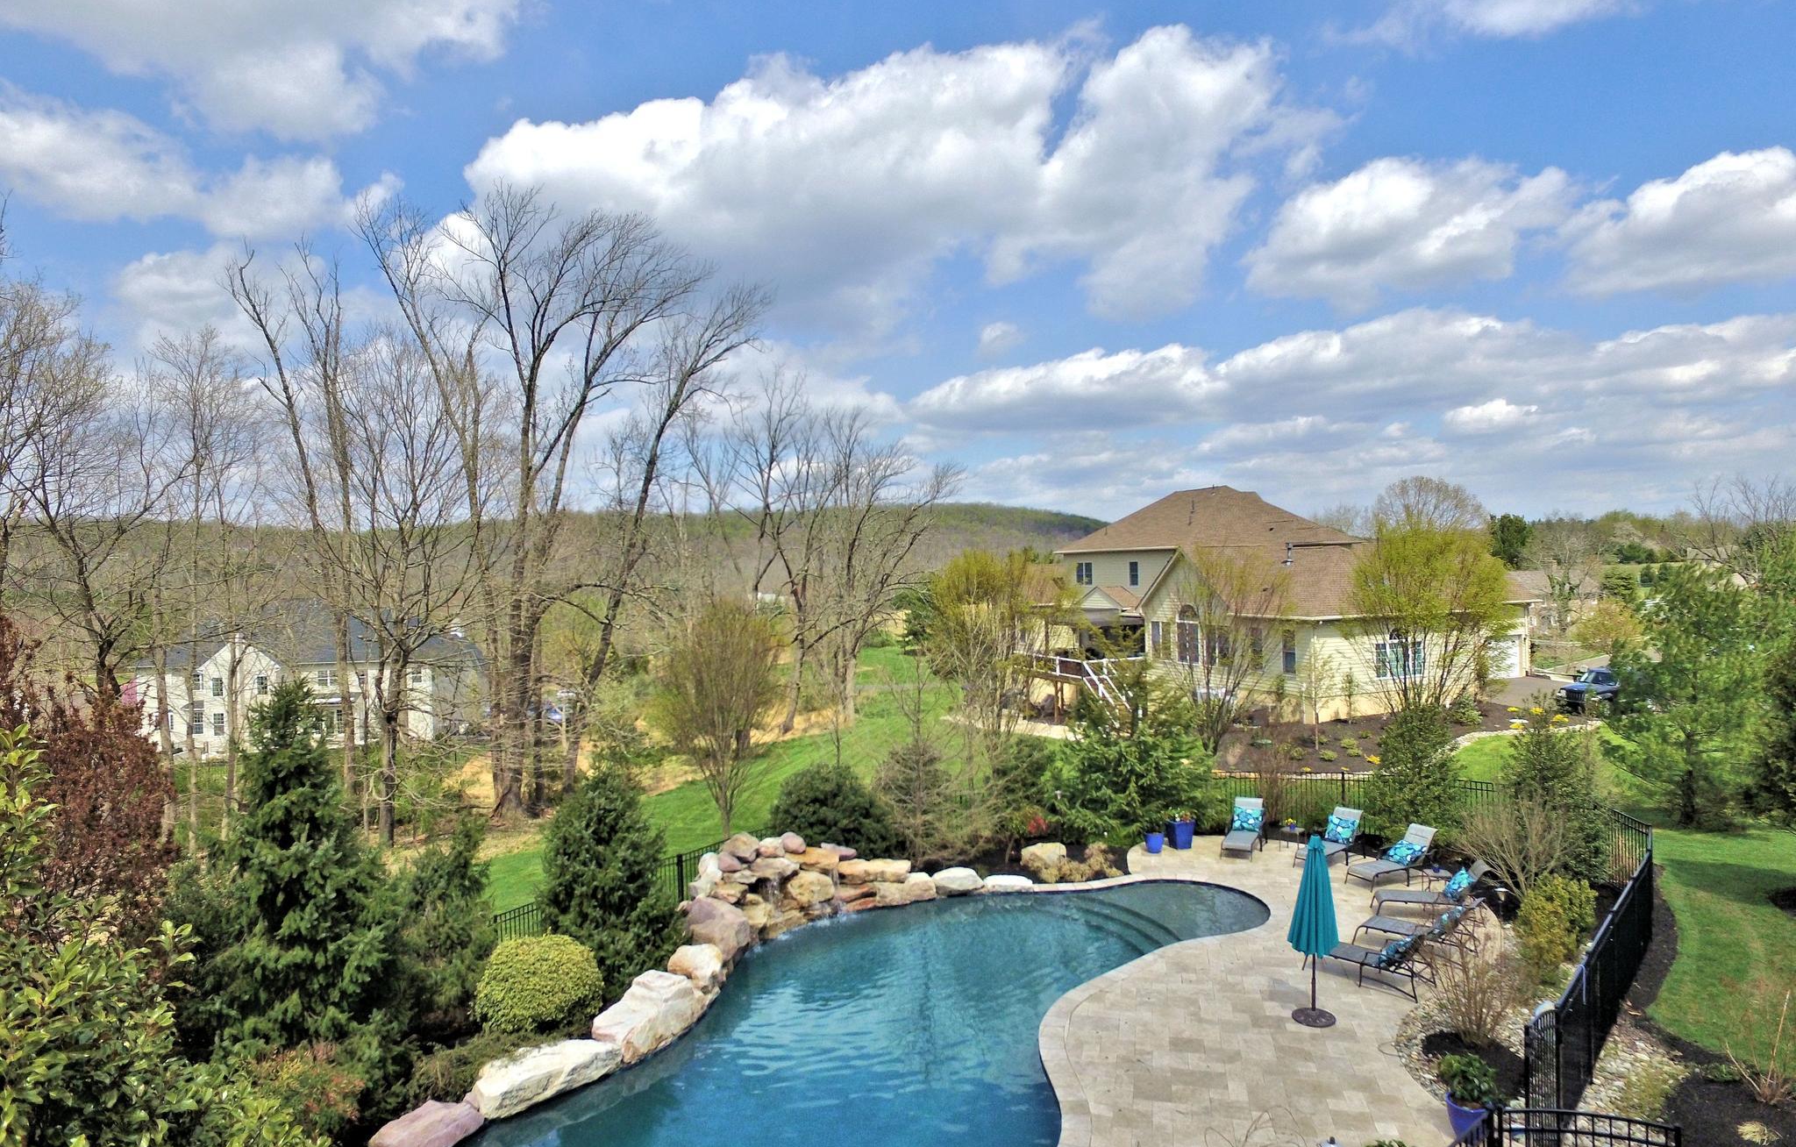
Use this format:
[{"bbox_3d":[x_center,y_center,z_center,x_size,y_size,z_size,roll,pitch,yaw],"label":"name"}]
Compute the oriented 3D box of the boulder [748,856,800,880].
[{"bbox_3d":[-2.166,5.140,18.100,0.860,0.340,0.600,-1,0,6],"label":"boulder"}]

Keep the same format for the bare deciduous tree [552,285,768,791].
[{"bbox_3d":[-9.512,-1.431,41.500,8.600,20.200,7.000,-1,0,0],"label":"bare deciduous tree"}]

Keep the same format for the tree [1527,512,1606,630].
[{"bbox_3d":[52.726,-0.111,82.000,6.000,9.421,6.000,-2,1,0],"label":"tree"}]

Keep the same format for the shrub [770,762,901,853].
[{"bbox_3d":[-1.247,4.864,20.726,2.600,2.050,2.400,-1,0,0],"label":"shrub"}]

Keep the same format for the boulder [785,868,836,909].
[{"bbox_3d":[-1.556,5.646,18.555,0.930,0.660,0.720,-2,1,-5],"label":"boulder"}]

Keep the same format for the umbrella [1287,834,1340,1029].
[{"bbox_3d":[5.492,4.619,13.676,0.640,2.400,0.640,-1,0,0],"label":"umbrella"}]

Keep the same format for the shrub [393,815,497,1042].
[{"bbox_3d":[-6.498,4.866,14.900,1.550,2.811,1.550,-2,1,0],"label":"shrub"}]

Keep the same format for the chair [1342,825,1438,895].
[{"bbox_3d":[9.142,5.243,19.202,1.750,0.950,0.640,-1,0,-23],"label":"chair"}]

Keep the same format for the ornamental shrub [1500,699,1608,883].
[{"bbox_3d":[12.227,4.036,19.423,2.050,3.300,2.000,-1,0,0],"label":"ornamental shrub"}]

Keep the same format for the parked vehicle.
[{"bbox_3d":[27.293,4.503,39.428,4.500,1.740,1.820,-1,0,-21],"label":"parked vehicle"}]

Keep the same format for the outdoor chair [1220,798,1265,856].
[{"bbox_3d":[7.521,5.513,22.542,0.680,1.000,1.800,-1,1,29],"label":"outdoor chair"}]

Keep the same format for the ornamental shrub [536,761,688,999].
[{"bbox_3d":[-4.397,4.570,15.900,2.150,3.268,2.100,-2,1,0],"label":"ornamental shrub"}]

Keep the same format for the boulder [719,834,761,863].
[{"bbox_3d":[-2.837,4.930,18.648,0.720,0.500,0.620,-2,1,-9],"label":"boulder"}]

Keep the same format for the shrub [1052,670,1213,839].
[{"bbox_3d":[5.226,3.981,23.441,3.600,3.600,3.400,-2,1,12],"label":"shrub"}]

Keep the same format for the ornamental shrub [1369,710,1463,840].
[{"bbox_3d":[11.132,4.390,22.400,2.050,3.053,2.000,-2,1,0],"label":"ornamental shrub"}]

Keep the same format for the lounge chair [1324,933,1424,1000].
[{"bbox_3d":[6.677,5.321,14.737,0.700,0.860,1.717,-2,1,-42],"label":"lounge chair"}]

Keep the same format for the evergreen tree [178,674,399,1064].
[{"bbox_3d":[-7.480,3.526,12.731,2.650,4.450,2.600,-2,1,-31],"label":"evergreen tree"}]

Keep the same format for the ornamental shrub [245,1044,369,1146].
[{"bbox_3d":[-6.257,5.487,10.952,1.220,0.920,1.100,-2,1,-31],"label":"ornamental shrub"}]

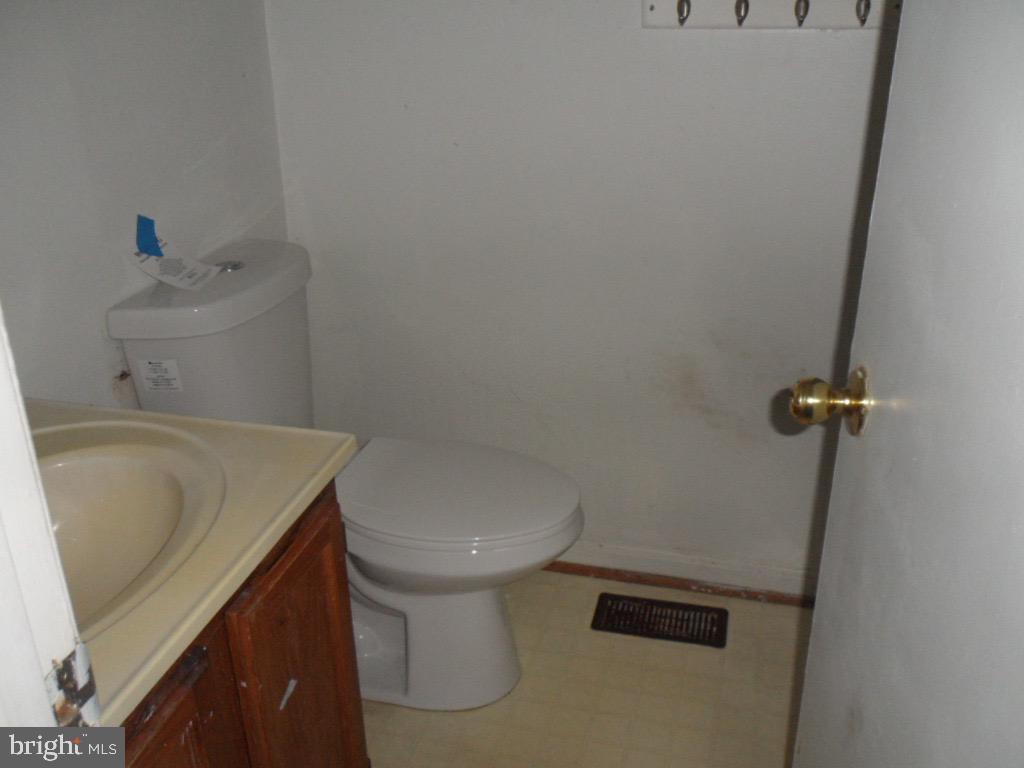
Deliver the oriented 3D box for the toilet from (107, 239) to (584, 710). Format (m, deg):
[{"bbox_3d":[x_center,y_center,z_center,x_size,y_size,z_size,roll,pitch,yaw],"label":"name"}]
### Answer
[{"bbox_3d":[-0.221,0.201,1.720,0.721,0.814,0.467,5,24,13],"label":"toilet"}]

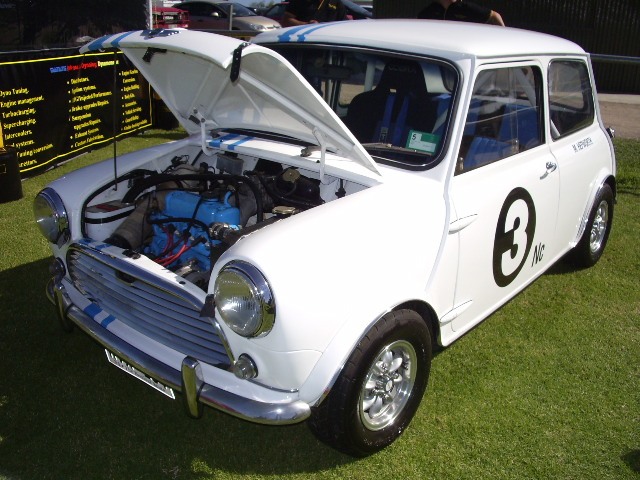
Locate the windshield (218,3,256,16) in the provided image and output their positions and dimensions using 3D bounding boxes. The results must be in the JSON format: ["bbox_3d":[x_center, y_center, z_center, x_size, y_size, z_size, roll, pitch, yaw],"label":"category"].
[{"bbox_3d":[-2.629,-7.286,20.500,0.800,0.150,1.380,43,34,12],"label":"windshield"}]

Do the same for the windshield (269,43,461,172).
[{"bbox_3d":[0.002,-0.559,2.537,1.150,0.430,0.110,17,-7,37],"label":"windshield"}]

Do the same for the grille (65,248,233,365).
[{"bbox_3d":[-0.589,0.171,2.086,0.920,0.260,0.100,17,26,37],"label":"grille"}]

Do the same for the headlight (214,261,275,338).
[{"bbox_3d":[-0.188,0.149,1.746,0.200,0.200,0.100,17,20,37],"label":"headlight"}]

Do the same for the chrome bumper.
[{"bbox_3d":[-0.597,0.323,2.135,1.340,0.200,0.210,17,26,37],"label":"chrome bumper"}]

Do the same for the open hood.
[{"bbox_3d":[-0.333,-0.456,2.160,0.990,0.180,0.660,17,-18,37],"label":"open hood"}]

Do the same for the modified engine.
[{"bbox_3d":[-0.379,0.021,2.289,0.840,0.420,0.550,17,26,37],"label":"modified engine"}]

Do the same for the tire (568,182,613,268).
[{"bbox_3d":[1.465,-0.082,3.561,0.170,0.485,0.485,17,26,37],"label":"tire"}]

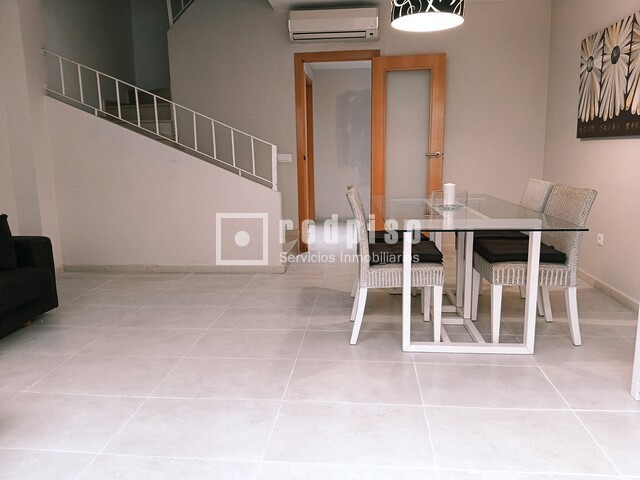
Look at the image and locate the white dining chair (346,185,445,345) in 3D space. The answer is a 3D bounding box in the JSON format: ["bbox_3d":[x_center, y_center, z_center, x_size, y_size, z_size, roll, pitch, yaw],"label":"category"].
[{"bbox_3d":[0.438,0.125,2.880,0.538,0.891,0.451,0,11,6],"label":"white dining chair"}]

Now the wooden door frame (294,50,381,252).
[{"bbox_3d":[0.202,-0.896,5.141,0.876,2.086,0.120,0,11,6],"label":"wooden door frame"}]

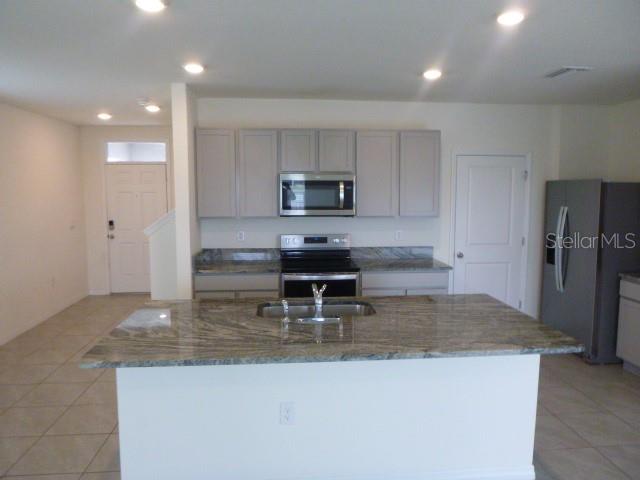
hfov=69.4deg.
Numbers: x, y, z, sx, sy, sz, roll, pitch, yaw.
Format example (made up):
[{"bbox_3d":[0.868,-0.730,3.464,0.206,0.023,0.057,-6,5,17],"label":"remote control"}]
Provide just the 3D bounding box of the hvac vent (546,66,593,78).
[{"bbox_3d":[2.003,-1.358,3.775,0.261,0.025,0.352,-1,6,-5],"label":"hvac vent"}]

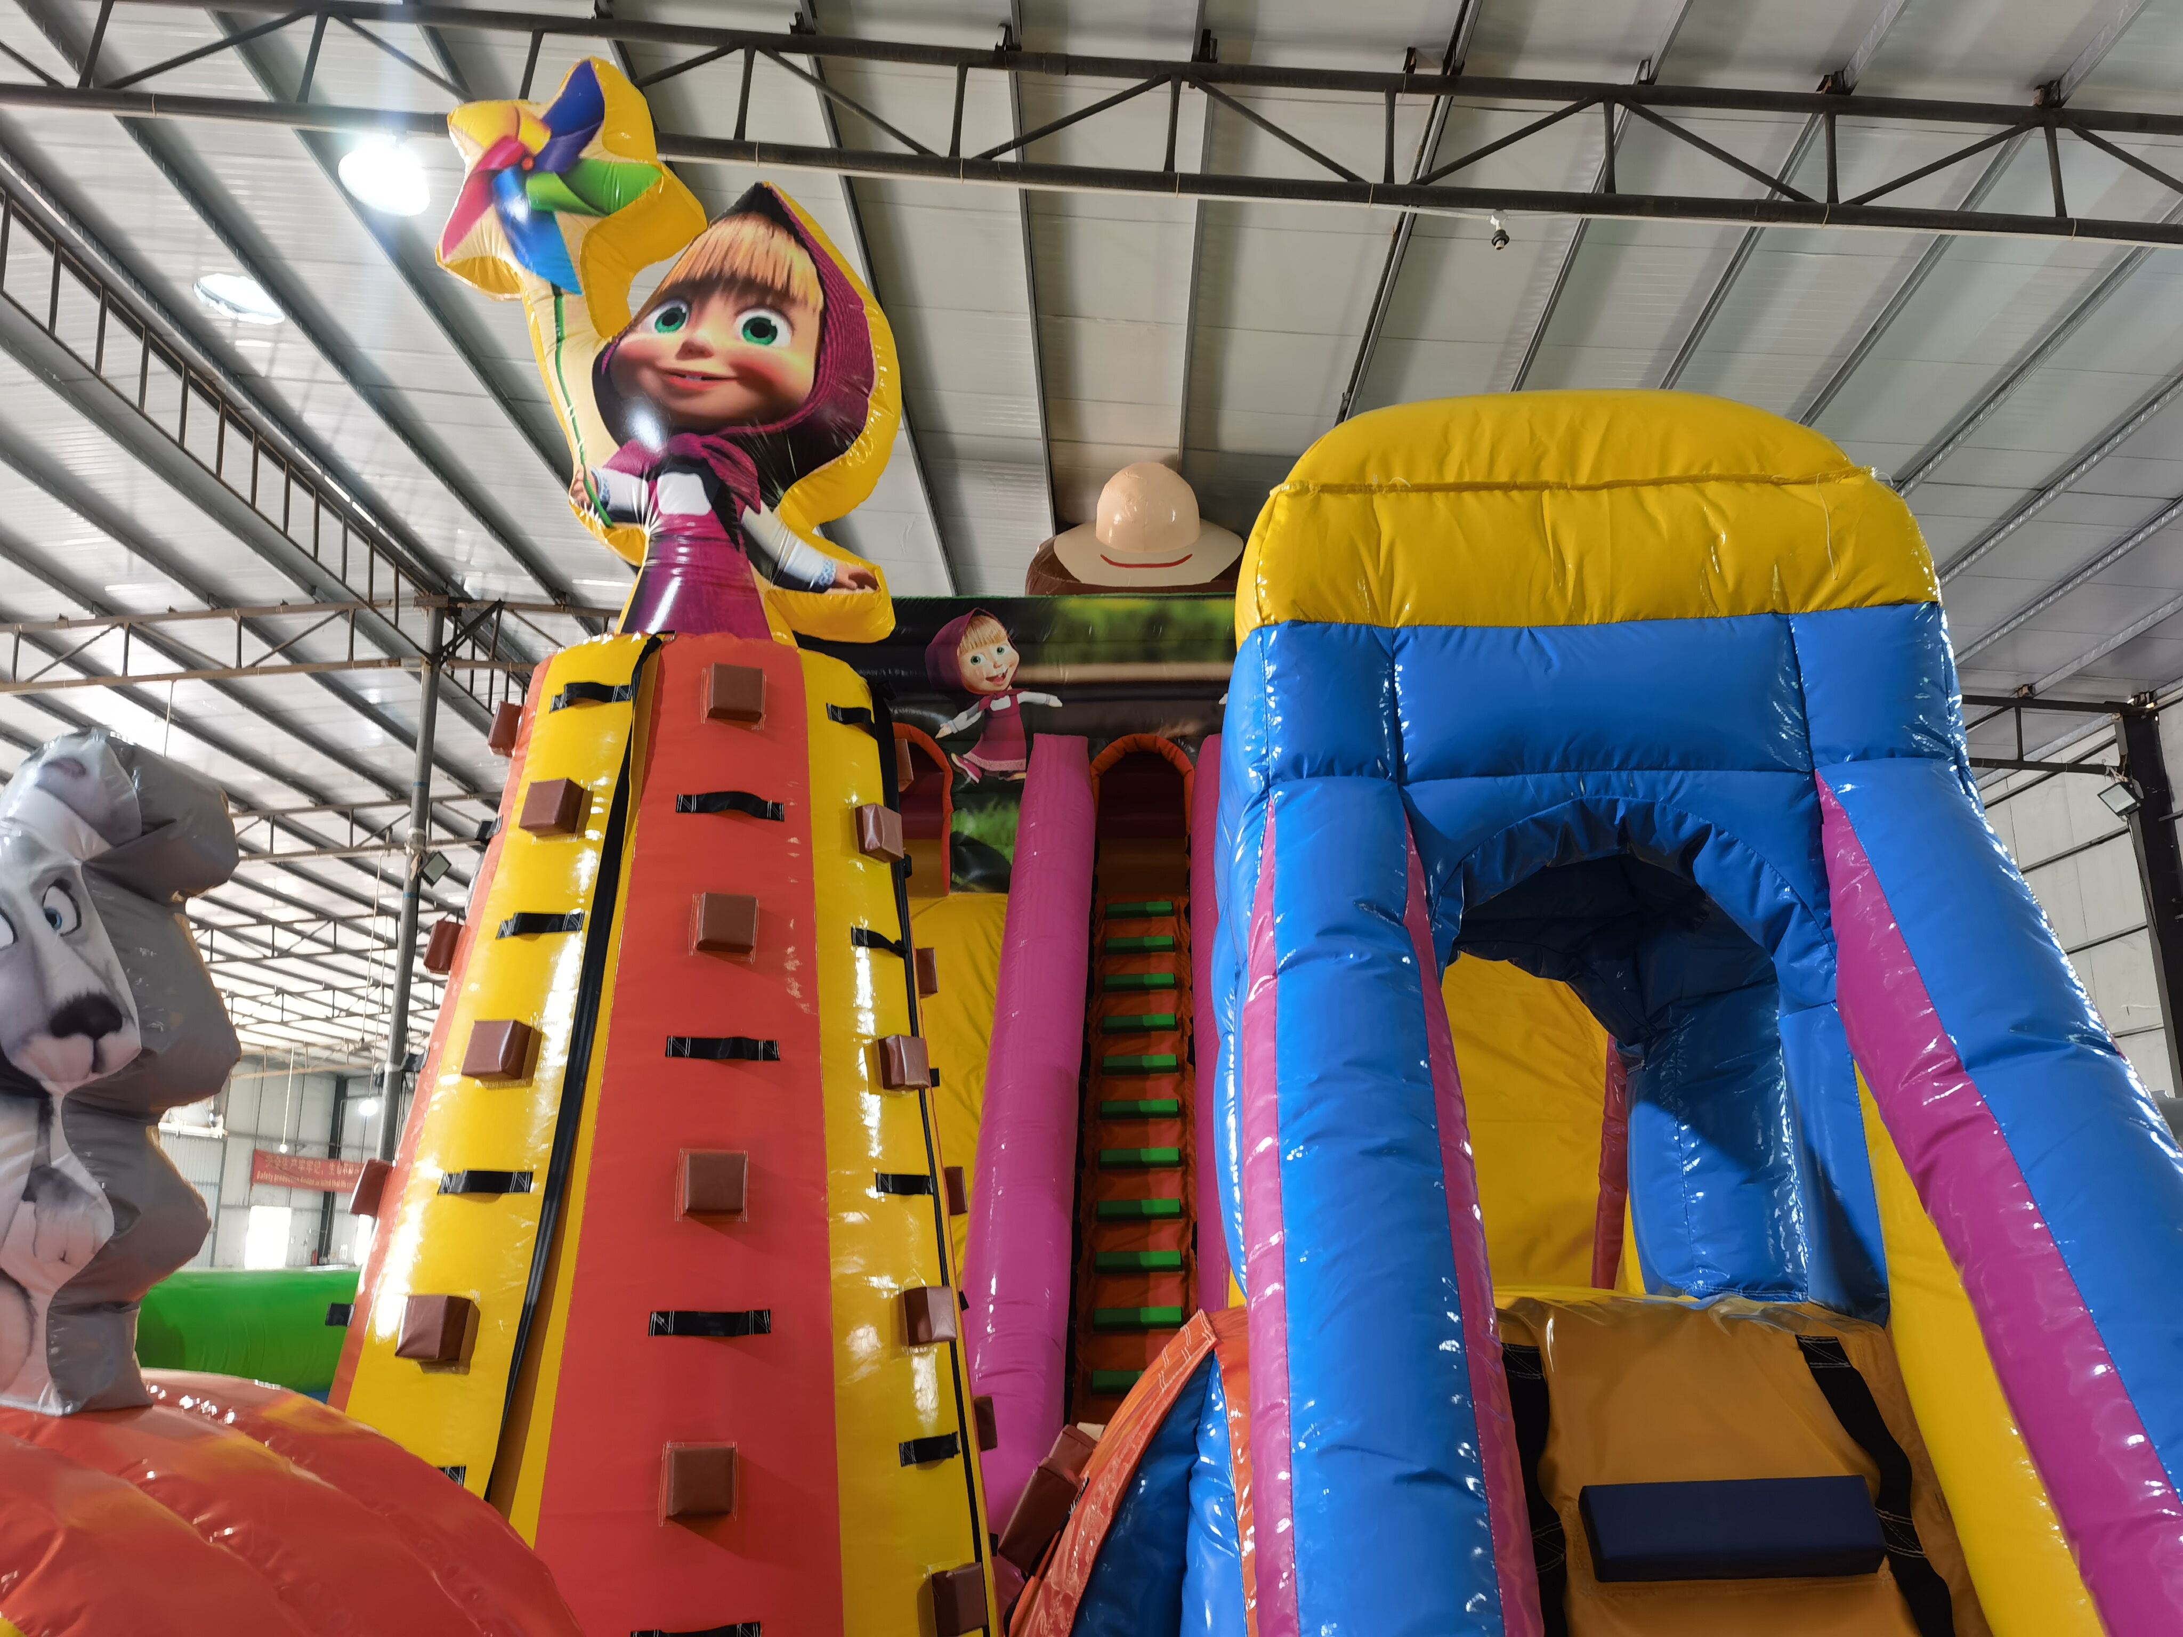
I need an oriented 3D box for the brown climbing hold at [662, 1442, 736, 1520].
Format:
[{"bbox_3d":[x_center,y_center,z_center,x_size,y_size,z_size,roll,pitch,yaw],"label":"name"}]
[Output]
[{"bbox_3d":[-0.855,1.442,3.712,0.145,0.145,0.085,4,-23,-17],"label":"brown climbing hold"}]

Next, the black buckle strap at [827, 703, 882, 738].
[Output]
[{"bbox_3d":[-0.661,-0.272,4.747,0.035,0.053,0.270,-16,-19,23],"label":"black buckle strap"}]

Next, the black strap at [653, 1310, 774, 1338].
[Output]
[{"bbox_3d":[-0.864,1.145,3.864,0.270,0.053,0.035,4,-23,-17],"label":"black strap"}]

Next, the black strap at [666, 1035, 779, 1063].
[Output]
[{"bbox_3d":[-0.887,0.558,4.107,0.270,0.053,0.035,4,-23,-17],"label":"black strap"}]

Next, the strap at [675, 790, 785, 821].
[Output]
[{"bbox_3d":[-0.922,-0.032,4.348,0.270,0.053,0.035,4,-23,-17],"label":"strap"}]

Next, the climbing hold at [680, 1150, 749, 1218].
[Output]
[{"bbox_3d":[-0.876,0.851,3.958,0.145,0.145,0.085,4,-23,-17],"label":"climbing hold"}]

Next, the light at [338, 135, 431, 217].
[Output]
[{"bbox_3d":[-3.718,-3.430,9.000,0.450,0.300,0.450,0,-13,0],"label":"light"}]

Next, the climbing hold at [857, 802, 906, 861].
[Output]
[{"bbox_3d":[-0.579,0.038,4.662,0.085,0.145,0.145,-16,-18,21],"label":"climbing hold"}]

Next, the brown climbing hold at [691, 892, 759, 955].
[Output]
[{"bbox_3d":[-0.906,0.259,4.200,0.145,0.145,0.085,4,-23,-17],"label":"brown climbing hold"}]

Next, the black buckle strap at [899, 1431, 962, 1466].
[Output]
[{"bbox_3d":[-0.390,1.535,4.146,0.035,0.053,0.270,-16,-19,23],"label":"black buckle strap"}]

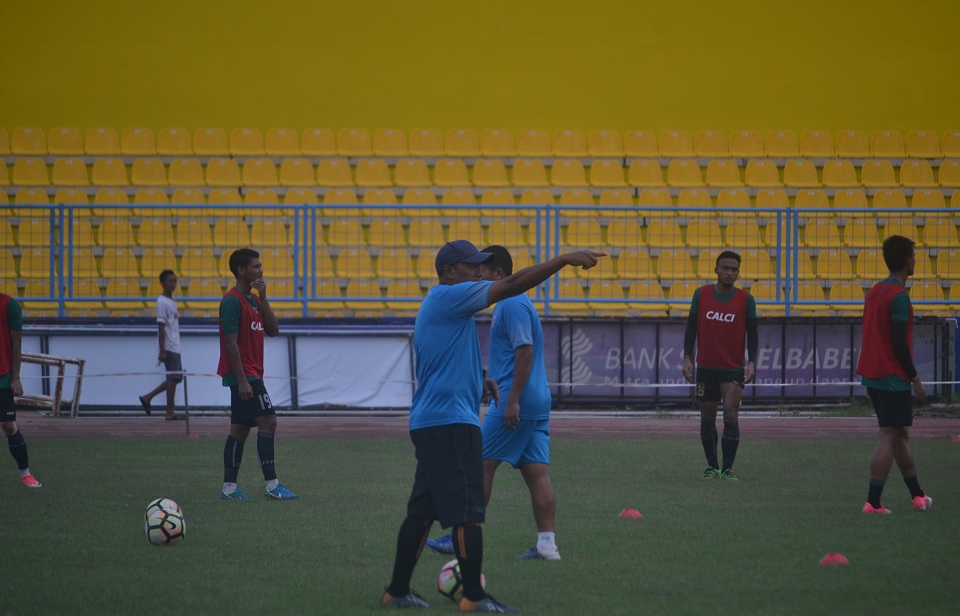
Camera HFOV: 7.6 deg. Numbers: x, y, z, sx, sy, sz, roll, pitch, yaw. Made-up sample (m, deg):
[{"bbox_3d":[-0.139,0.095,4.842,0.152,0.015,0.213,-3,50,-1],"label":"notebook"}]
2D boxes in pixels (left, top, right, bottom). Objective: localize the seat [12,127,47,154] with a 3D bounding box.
[{"bbox_3d":[-5.521,-2.046,88.223,0.440,0.345,0.420,0,0,-3],"label":"seat"}]

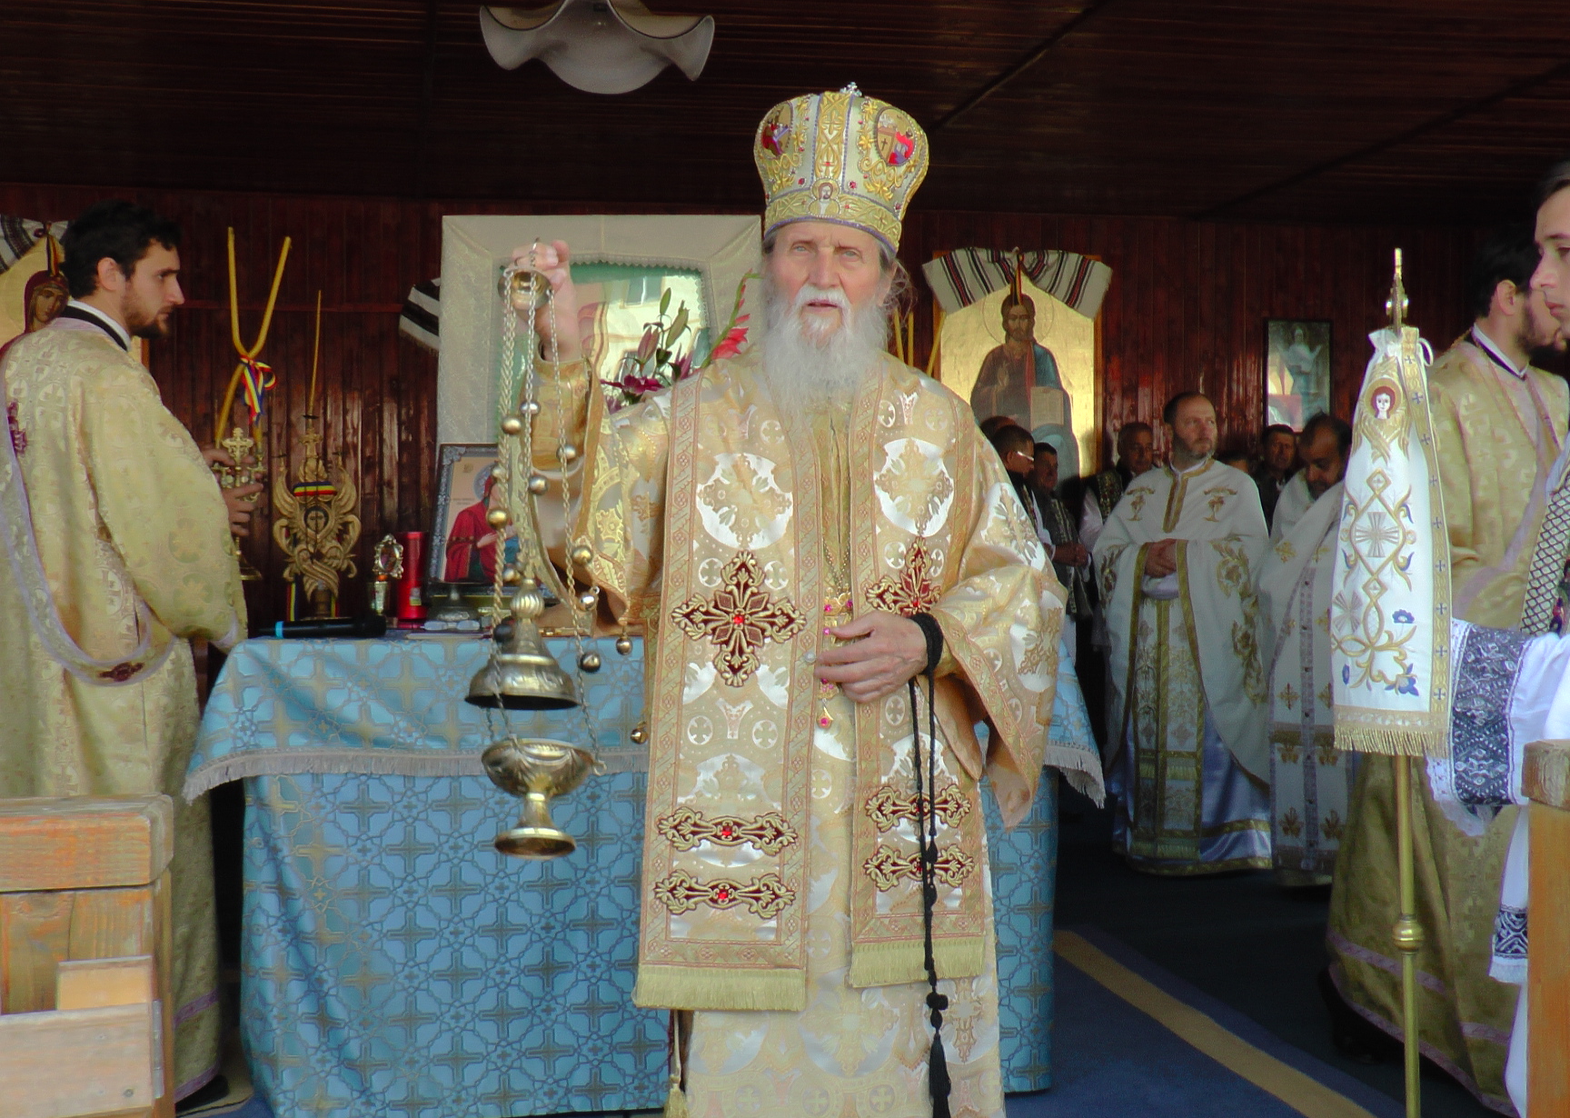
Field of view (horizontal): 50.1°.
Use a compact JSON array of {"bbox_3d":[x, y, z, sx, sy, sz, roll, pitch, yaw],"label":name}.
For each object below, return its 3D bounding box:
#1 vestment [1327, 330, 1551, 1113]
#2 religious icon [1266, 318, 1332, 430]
[{"bbox_3d":[1.420,0.292,3.320,0.600,1.430,0.540,0,0,-30],"label":"vestment"},{"bbox_3d":[2.606,-0.929,8.500,0.370,0.590,0.035,0,0,-10],"label":"religious icon"}]

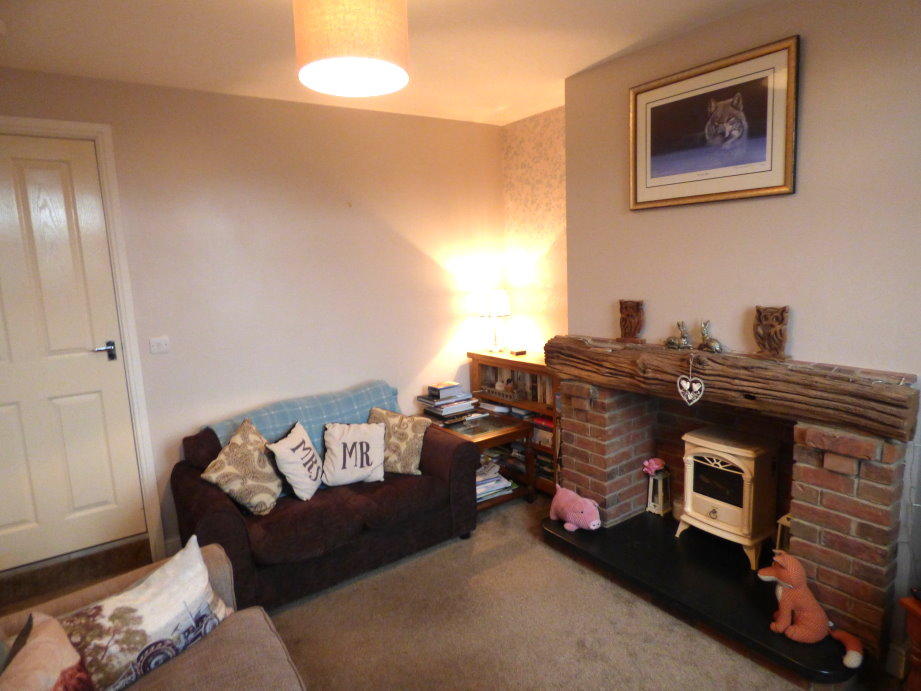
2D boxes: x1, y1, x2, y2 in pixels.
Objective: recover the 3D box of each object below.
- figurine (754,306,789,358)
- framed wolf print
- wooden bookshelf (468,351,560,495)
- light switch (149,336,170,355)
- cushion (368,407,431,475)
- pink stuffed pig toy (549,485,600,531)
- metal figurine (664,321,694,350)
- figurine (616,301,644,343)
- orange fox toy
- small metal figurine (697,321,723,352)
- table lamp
[{"bbox_3d":[1.246,-0.051,2.123,0.080,0.205,0.108,-8,10,-34],"label":"figurine"},{"bbox_3d":[1.034,-0.894,2.266,0.030,0.562,0.720,-9,11,-37],"label":"framed wolf print"},{"bbox_3d":[0.457,0.503,3.579,0.300,0.870,0.850,-9,11,-37],"label":"wooden bookshelf"},{"bbox_3d":[-1.568,0.002,2.775,0.088,0.087,0.012,-7,10,-30],"label":"light switch"},{"bbox_3d":[-0.365,0.564,3.083,0.360,0.360,0.130,9,-17,-9],"label":"cushion"},{"bbox_3d":[0.641,0.896,2.945,0.145,0.185,0.270,-8,10,-34],"label":"pink stuffed pig toy"},{"bbox_3d":[1.010,-0.052,2.450,0.052,0.125,0.100,-8,10,-34],"label":"metal figurine"},{"bbox_3d":[0.857,-0.123,2.676,0.080,0.205,0.108,-8,10,-34],"label":"figurine"},{"bbox_3d":[1.284,0.940,1.960,0.330,0.300,0.190,4,11,36],"label":"orange fox toy"},{"bbox_3d":[1.102,-0.038,2.328,0.050,0.128,0.090,-8,10,-34],"label":"small metal figurine"},{"bbox_3d":[0.252,-0.180,3.822,0.235,0.450,0.235,-2,8,0],"label":"table lamp"}]

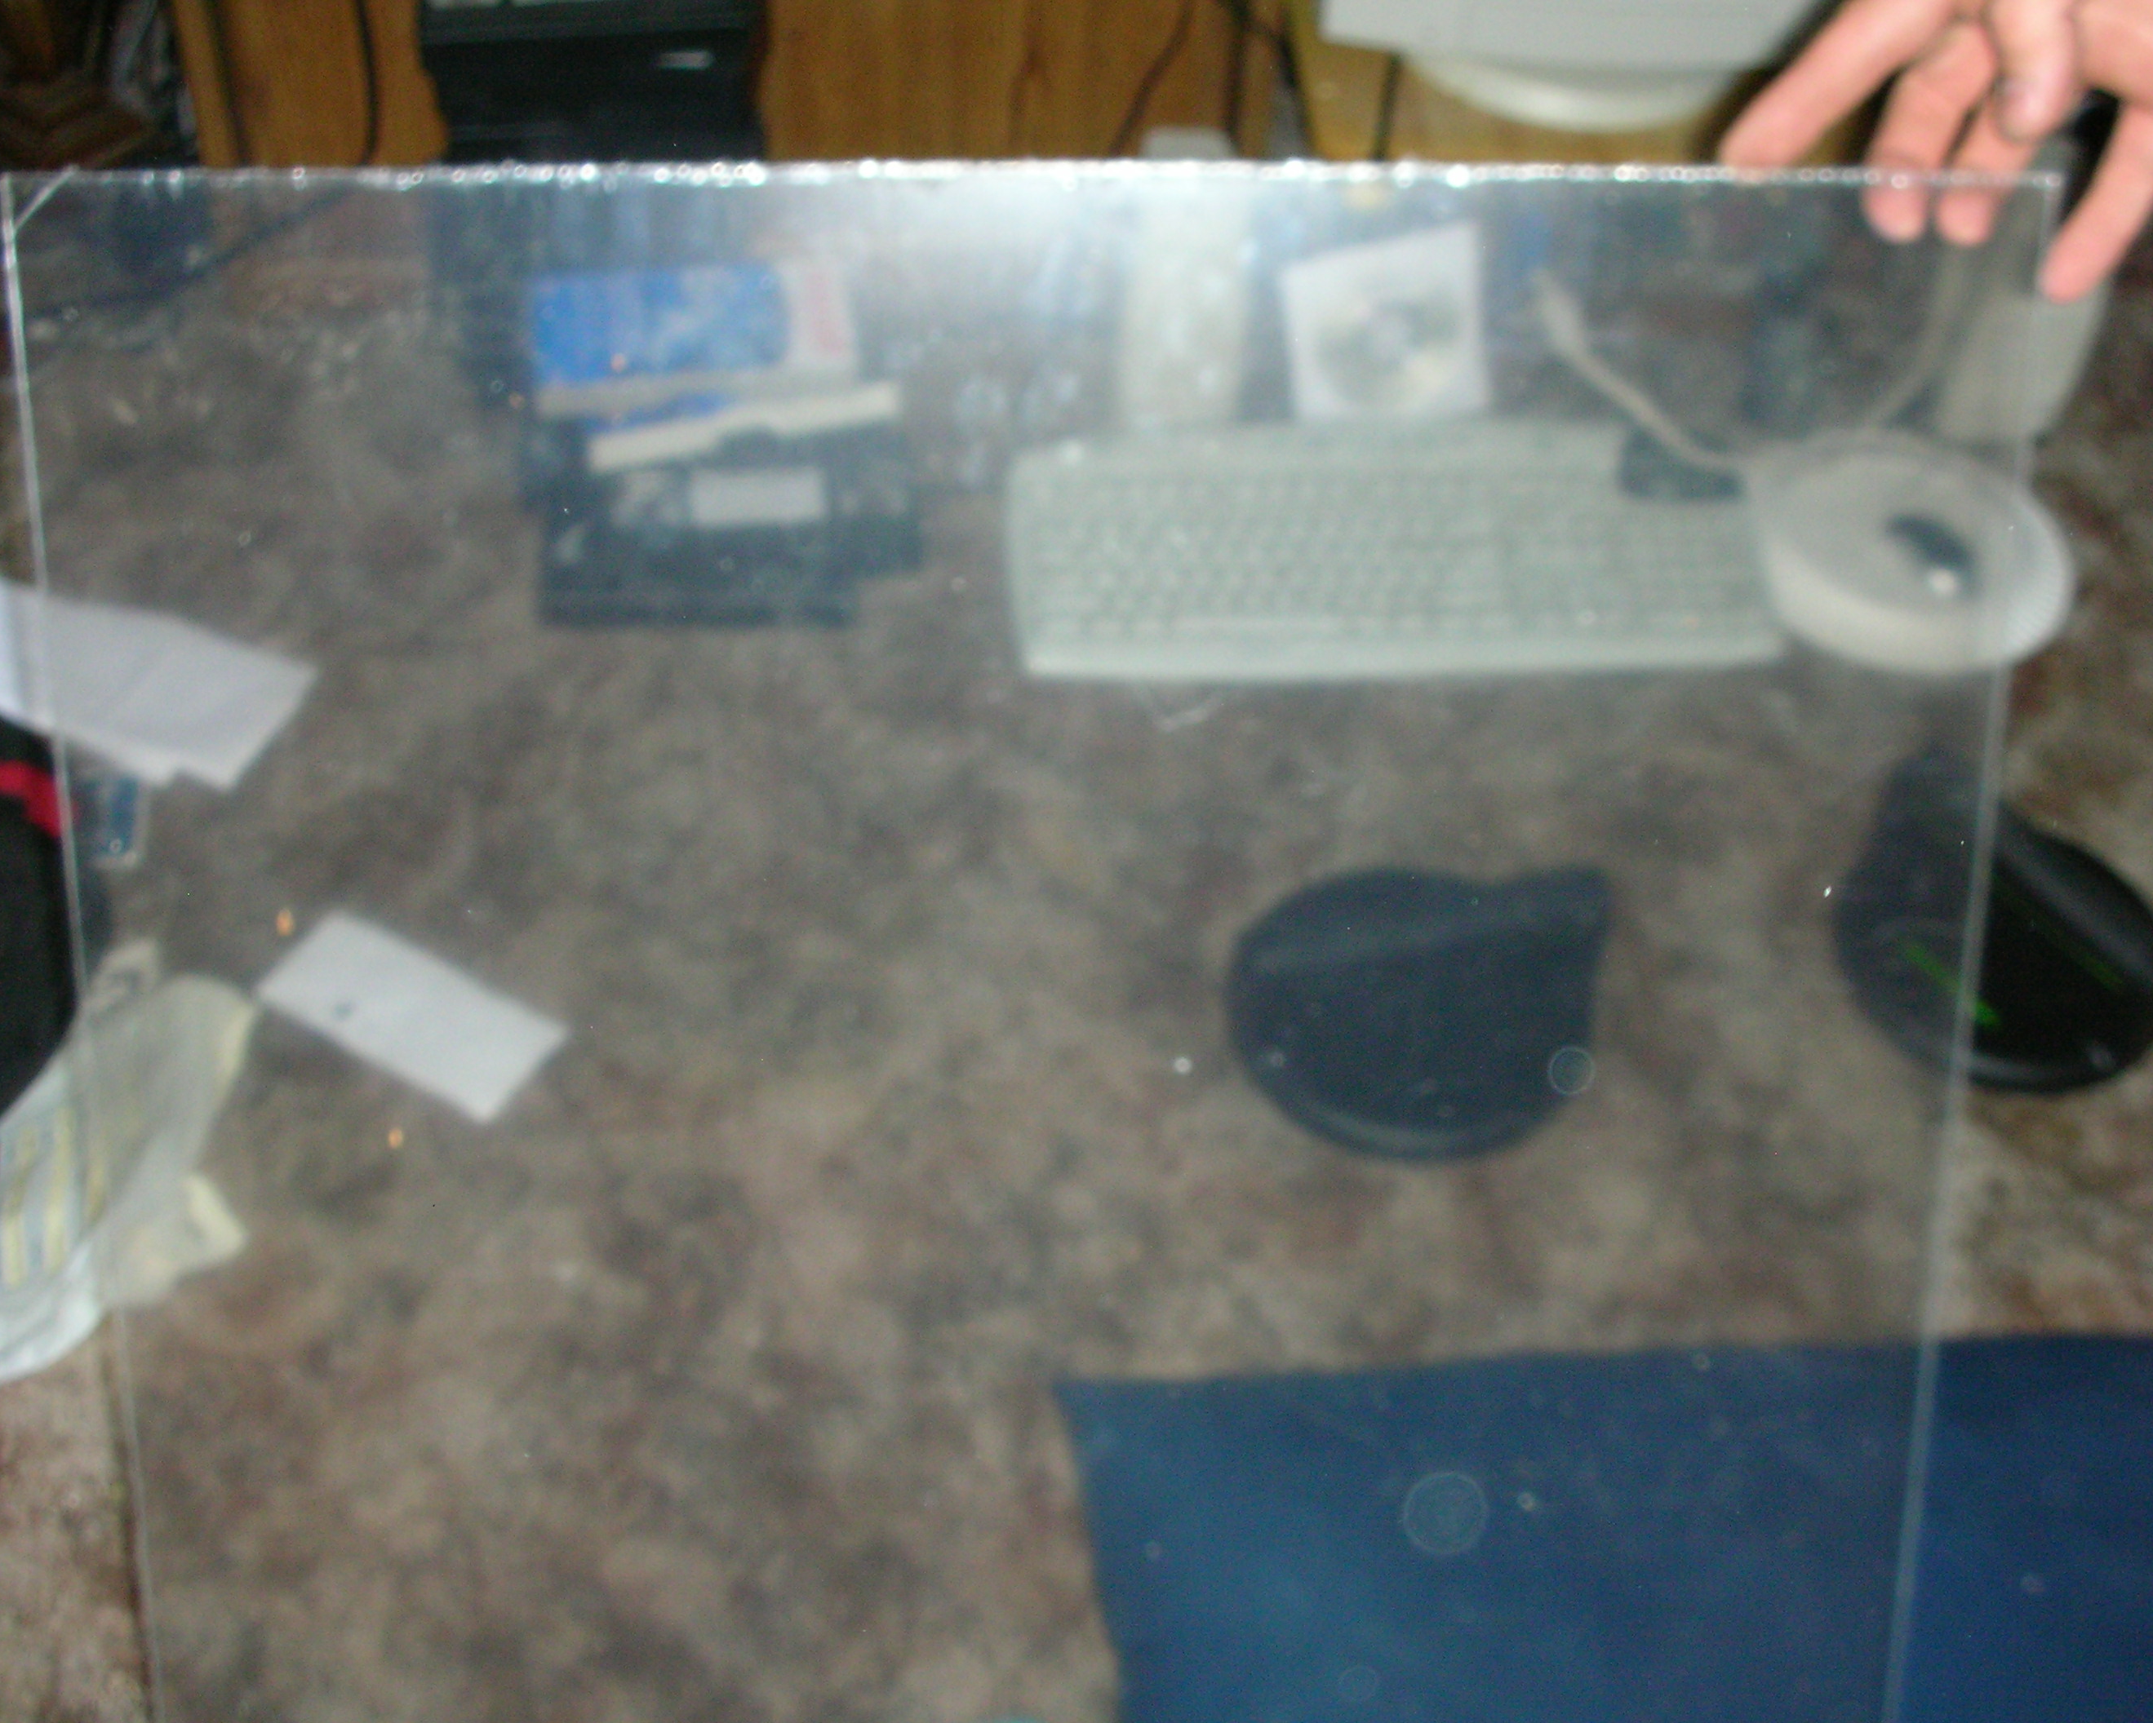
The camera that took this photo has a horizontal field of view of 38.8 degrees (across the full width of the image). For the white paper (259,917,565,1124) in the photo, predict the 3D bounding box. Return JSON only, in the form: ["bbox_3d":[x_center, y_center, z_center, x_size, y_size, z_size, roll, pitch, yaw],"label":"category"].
[{"bbox_3d":[-0.356,0.079,1.631,0.158,0.008,0.070,25,53,20],"label":"white paper"}]

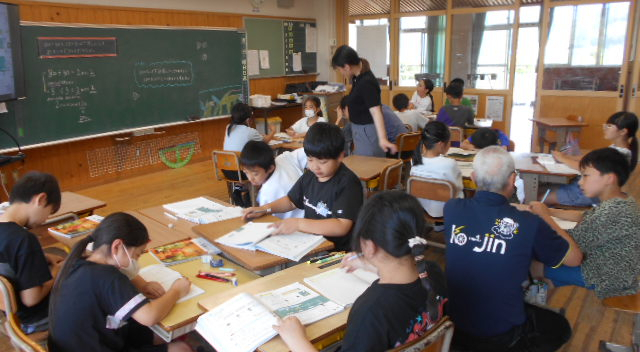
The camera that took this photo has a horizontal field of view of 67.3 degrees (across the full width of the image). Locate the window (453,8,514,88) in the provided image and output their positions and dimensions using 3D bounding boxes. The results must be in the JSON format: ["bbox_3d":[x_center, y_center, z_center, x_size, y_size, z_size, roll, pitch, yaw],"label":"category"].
[{"bbox_3d":[2.471,-1.919,7.399,0.981,1.165,0.061,9,18,36],"label":"window"}]

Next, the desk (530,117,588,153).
[{"bbox_3d":[2.922,-0.396,5.976,0.430,0.650,0.620,-1,14,3],"label":"desk"}]

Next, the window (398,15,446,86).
[{"bbox_3d":[1.663,-2.017,7.841,0.858,1.129,0.060,10,18,36],"label":"window"}]

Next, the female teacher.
[{"bbox_3d":[0.370,-0.337,4.141,0.510,1.550,0.469,-1,14,0],"label":"female teacher"}]

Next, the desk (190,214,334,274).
[{"bbox_3d":[-0.266,0.598,2.253,0.420,0.685,0.610,-12,18,-35],"label":"desk"}]

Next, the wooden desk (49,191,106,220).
[{"bbox_3d":[-1.555,0.532,2.678,0.439,0.694,0.632,10,18,37],"label":"wooden desk"}]

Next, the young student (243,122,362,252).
[{"bbox_3d":[-0.047,0.324,2.354,0.640,1.155,0.480,-12,18,-35],"label":"young student"}]

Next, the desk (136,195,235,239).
[{"bbox_3d":[-0.656,0.522,2.665,0.420,0.640,0.610,-12,18,-35],"label":"desk"}]

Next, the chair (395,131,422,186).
[{"bbox_3d":[0.751,-0.093,4.699,0.370,0.730,0.450,-10,17,-29],"label":"chair"}]

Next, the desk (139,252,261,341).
[{"bbox_3d":[-0.526,0.710,1.940,0.450,0.660,0.650,-15,19,-42],"label":"desk"}]

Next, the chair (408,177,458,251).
[{"bbox_3d":[0.860,0.292,3.400,0.370,0.680,0.440,8,17,32],"label":"chair"}]

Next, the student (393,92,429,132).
[{"bbox_3d":[0.938,-0.357,5.083,0.420,1.035,0.620,6,16,25],"label":"student"}]

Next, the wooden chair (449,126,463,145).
[{"bbox_3d":[1.306,-0.172,5.020,0.367,0.745,0.439,5,16,25],"label":"wooden chair"}]

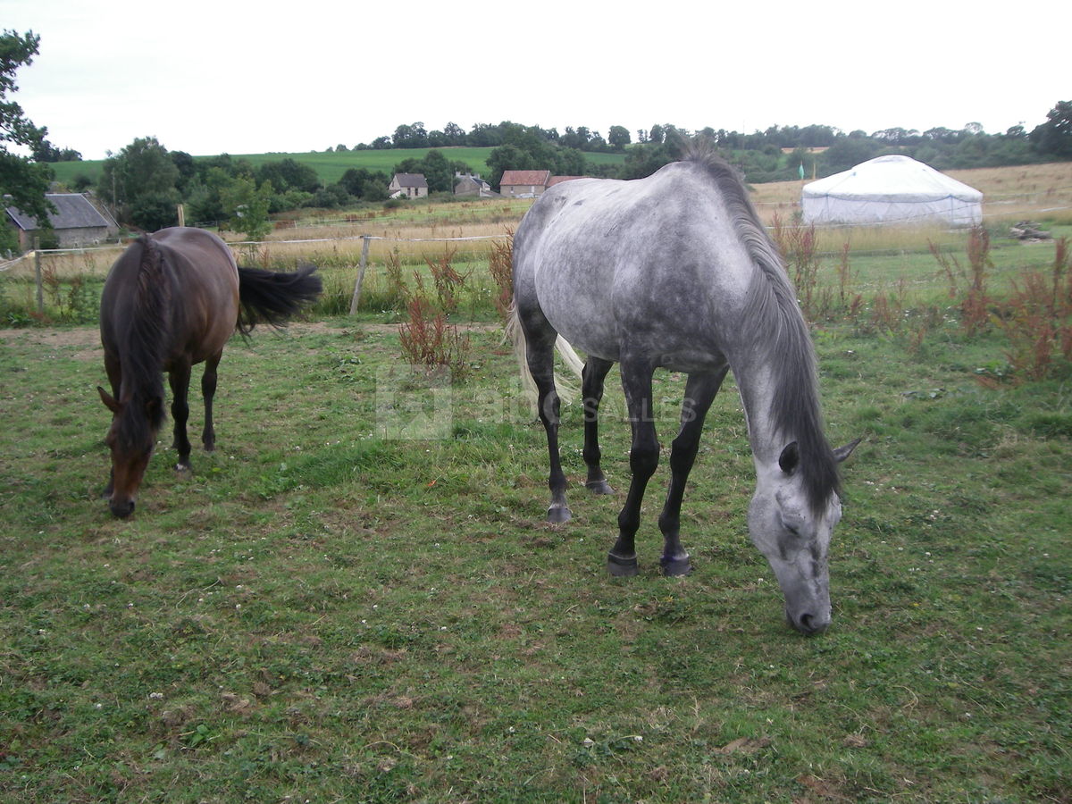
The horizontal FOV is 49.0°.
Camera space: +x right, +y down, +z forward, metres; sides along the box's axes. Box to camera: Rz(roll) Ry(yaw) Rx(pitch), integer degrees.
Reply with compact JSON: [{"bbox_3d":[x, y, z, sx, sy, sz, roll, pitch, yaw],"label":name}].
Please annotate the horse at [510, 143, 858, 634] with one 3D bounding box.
[{"bbox_3d":[0.462,-0.182,4.930,0.679,1.680,2.217,-4,11,-23],"label":"horse"}]

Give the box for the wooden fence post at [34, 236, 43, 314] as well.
[{"bbox_3d":[-7.266,-1.839,17.208,0.080,1.131,0.080,0,9,0],"label":"wooden fence post"}]

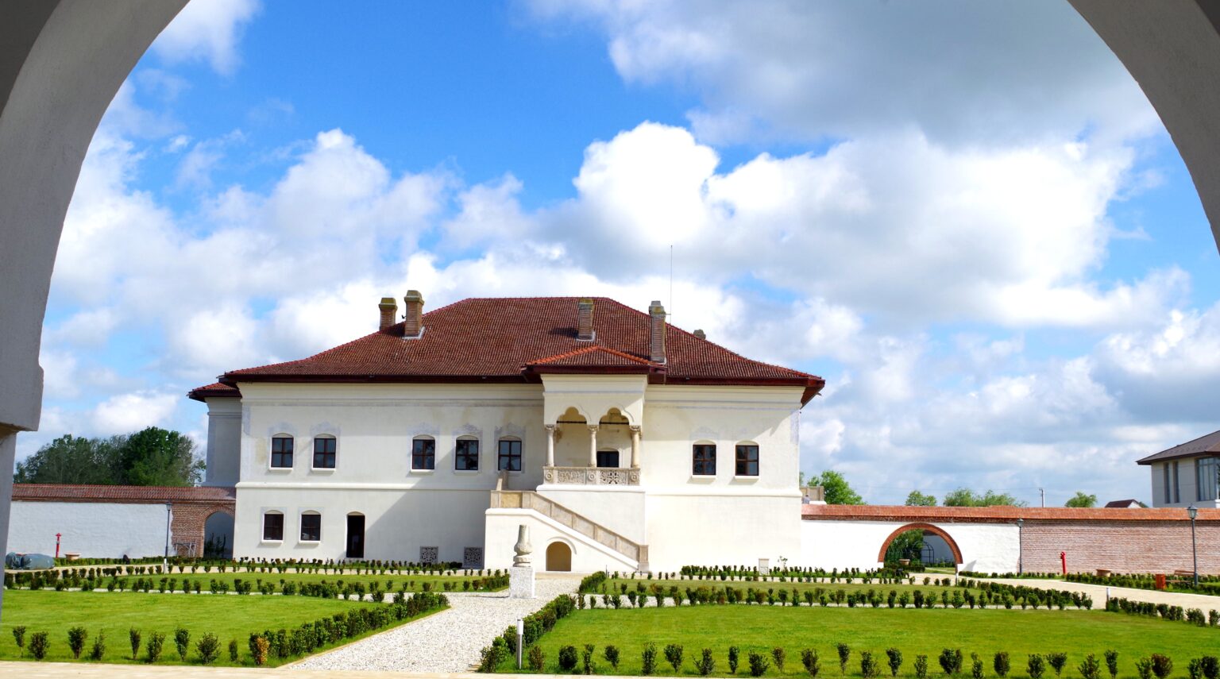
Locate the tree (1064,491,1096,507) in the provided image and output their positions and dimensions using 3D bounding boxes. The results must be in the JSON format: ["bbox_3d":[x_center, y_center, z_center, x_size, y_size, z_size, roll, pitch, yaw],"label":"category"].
[{"bbox_3d":[47.645,19.113,133.767,4.800,7.500,4.800,0,-9,5],"label":"tree"}]

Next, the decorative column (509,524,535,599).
[{"bbox_3d":[-2.508,6.306,37.775,0.680,2.160,0.680,0,-9,4],"label":"decorative column"}]

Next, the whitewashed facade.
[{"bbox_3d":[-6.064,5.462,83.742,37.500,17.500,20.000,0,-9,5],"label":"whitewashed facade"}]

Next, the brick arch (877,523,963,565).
[{"bbox_3d":[19.916,13.174,84.530,5.500,2.800,0.750,0,-9,5],"label":"brick arch"}]

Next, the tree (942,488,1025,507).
[{"bbox_3d":[37.801,18.852,133.782,9.000,7.700,7.000,0,-9,5],"label":"tree"}]

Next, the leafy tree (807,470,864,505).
[{"bbox_3d":[18.881,14.961,111.062,6.200,7.900,6.200,0,-9,5],"label":"leafy tree"}]

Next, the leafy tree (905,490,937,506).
[{"bbox_3d":[31.525,18.946,133.752,5.000,7.300,5.000,0,-9,5],"label":"leafy tree"}]

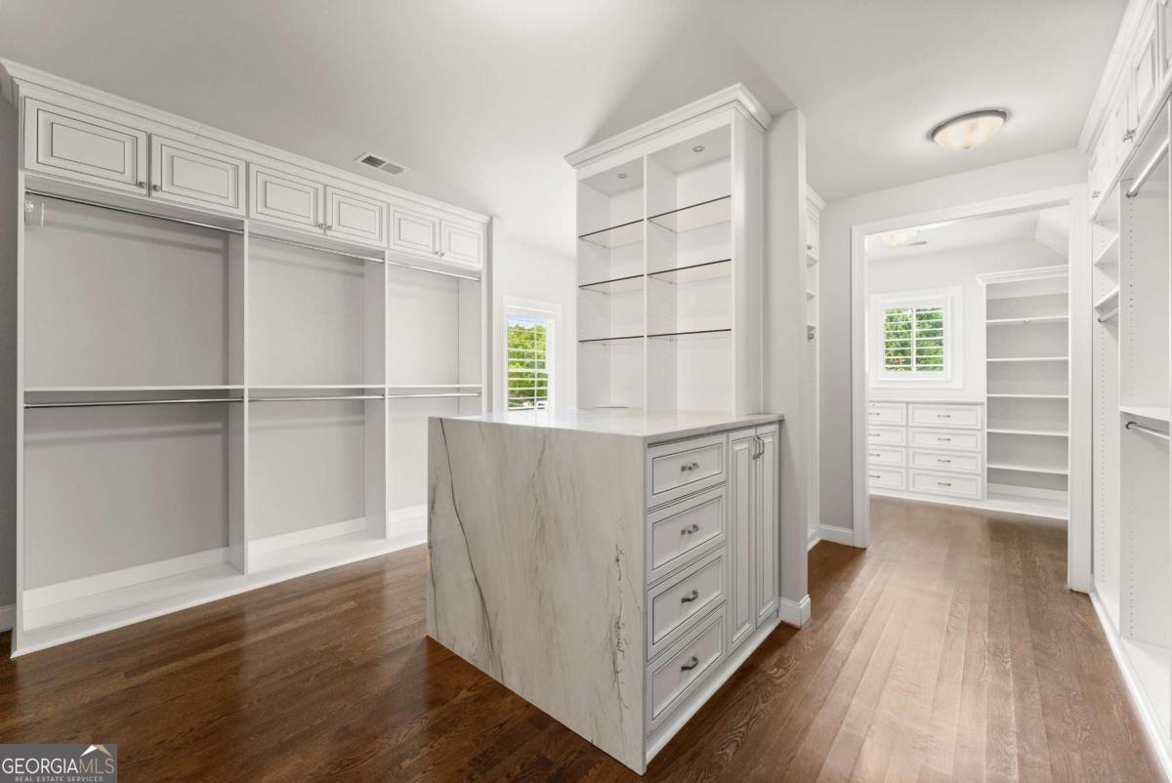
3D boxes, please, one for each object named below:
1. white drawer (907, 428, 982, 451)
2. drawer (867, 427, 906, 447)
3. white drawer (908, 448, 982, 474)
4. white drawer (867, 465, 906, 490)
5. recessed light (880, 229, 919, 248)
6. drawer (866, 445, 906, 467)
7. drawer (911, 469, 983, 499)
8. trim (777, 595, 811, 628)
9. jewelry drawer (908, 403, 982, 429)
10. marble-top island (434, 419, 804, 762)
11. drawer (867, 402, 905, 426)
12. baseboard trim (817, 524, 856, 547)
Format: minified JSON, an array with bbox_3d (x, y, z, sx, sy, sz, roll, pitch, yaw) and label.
[{"bbox_3d":[3.679,0.472,4.667,0.560,0.208,0.380,1,2,42],"label":"white drawer"},{"bbox_3d":[3.239,0.465,5.060,0.558,0.208,0.380,1,2,42],"label":"drawer"},{"bbox_3d":[3.679,0.690,4.672,0.560,0.209,0.380,1,2,42],"label":"white drawer"},{"bbox_3d":[3.241,0.916,5.070,0.558,0.236,0.380,1,2,42],"label":"white drawer"},{"bbox_3d":[2.912,-1.408,4.245,0.394,0.123,0.394,1,2,42],"label":"recessed light"},{"bbox_3d":[3.240,0.683,5.065,0.558,0.209,0.380,1,2,42],"label":"drawer"},{"bbox_3d":[3.680,0.923,4.677,0.560,0.236,0.380,1,2,42],"label":"drawer"},{"bbox_3d":[1.085,1.116,2.354,0.098,0.123,0.154,1,2,42],"label":"trim"},{"bbox_3d":[3.678,0.241,4.662,0.560,0.234,0.380,1,2,42],"label":"jewelry drawer"},{"bbox_3d":[0.118,0.652,2.288,1.261,1.059,1.242,1,2,42],"label":"marble-top island"},{"bbox_3d":[3.239,0.234,5.056,0.558,0.234,0.380,1,2,42],"label":"drawer"},{"bbox_3d":[1.905,1.093,3.464,0.213,0.118,0.017,1,2,42],"label":"baseboard trim"}]

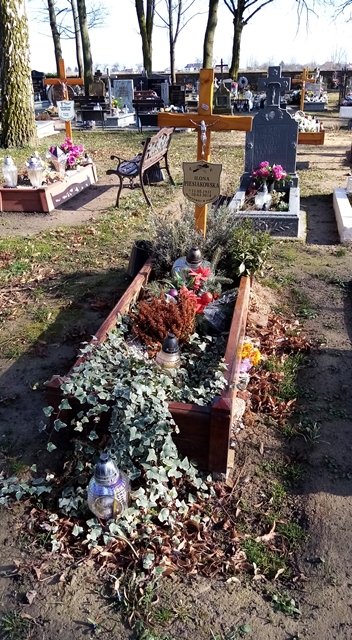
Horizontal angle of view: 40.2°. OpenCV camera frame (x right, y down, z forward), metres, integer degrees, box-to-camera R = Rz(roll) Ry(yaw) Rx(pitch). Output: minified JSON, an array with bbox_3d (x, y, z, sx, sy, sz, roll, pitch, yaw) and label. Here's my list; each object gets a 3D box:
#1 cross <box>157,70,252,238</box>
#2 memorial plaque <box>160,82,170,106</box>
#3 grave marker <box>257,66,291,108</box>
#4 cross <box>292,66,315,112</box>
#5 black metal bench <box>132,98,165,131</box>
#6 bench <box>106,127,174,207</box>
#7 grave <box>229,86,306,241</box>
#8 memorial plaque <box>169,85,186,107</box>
[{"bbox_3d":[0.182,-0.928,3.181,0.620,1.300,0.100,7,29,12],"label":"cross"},{"bbox_3d":[-0.334,-7.268,15.495,0.280,0.670,0.110,5,28,12],"label":"memorial plaque"},{"bbox_3d":[1.185,-2.804,5.784,0.400,0.430,0.100,5,28,12],"label":"grave marker"},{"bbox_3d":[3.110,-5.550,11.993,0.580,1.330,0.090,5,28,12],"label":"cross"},{"bbox_3d":[-0.751,-5.777,13.622,0.920,0.820,0.500,5,28,12],"label":"black metal bench"},{"bbox_3d":[-0.461,-2.179,6.707,0.600,0.820,1.320,5,28,12],"label":"bench"},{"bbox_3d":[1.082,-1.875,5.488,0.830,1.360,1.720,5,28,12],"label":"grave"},{"bbox_3d":[0.062,-7.267,15.609,0.540,0.620,0.100,5,28,12],"label":"memorial plaque"}]

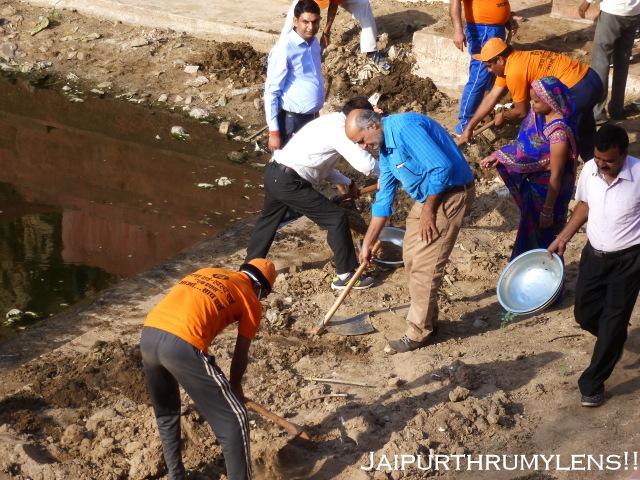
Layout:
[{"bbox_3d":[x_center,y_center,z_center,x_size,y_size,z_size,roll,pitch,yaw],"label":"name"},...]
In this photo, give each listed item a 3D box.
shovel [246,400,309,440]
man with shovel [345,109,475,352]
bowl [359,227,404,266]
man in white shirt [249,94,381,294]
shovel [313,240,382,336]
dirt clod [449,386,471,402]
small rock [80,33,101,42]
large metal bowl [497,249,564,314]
[{"bbox_3d":[-0.270,0.985,13.080,0.720,0.230,0.180,35,-3,-43],"label":"shovel"},{"bbox_3d":[0.527,-0.061,14.100,0.750,1.500,0.550,-14,29,-30],"label":"man with shovel"},{"bbox_3d":[0.444,0.069,15.250,0.430,0.140,0.430,1,28,0],"label":"bowl"},{"bbox_3d":[-0.046,-0.293,14.950,0.850,1.220,0.520,-3,25,-11],"label":"man in white shirt"},{"bbox_3d":[0.250,0.325,14.300,0.280,0.770,0.200,25,30,-15],"label":"shovel"},{"bbox_3d":[0.786,0.871,13.650,0.120,0.085,0.100,1,24,-1],"label":"dirt clod"},{"bbox_3d":[-1.791,-1.580,18.900,0.170,0.060,0.100,-7,26,-18],"label":"small rock"},{"bbox_3d":[1.200,0.266,13.500,0.430,0.130,0.430,-15,50,21],"label":"large metal bowl"}]

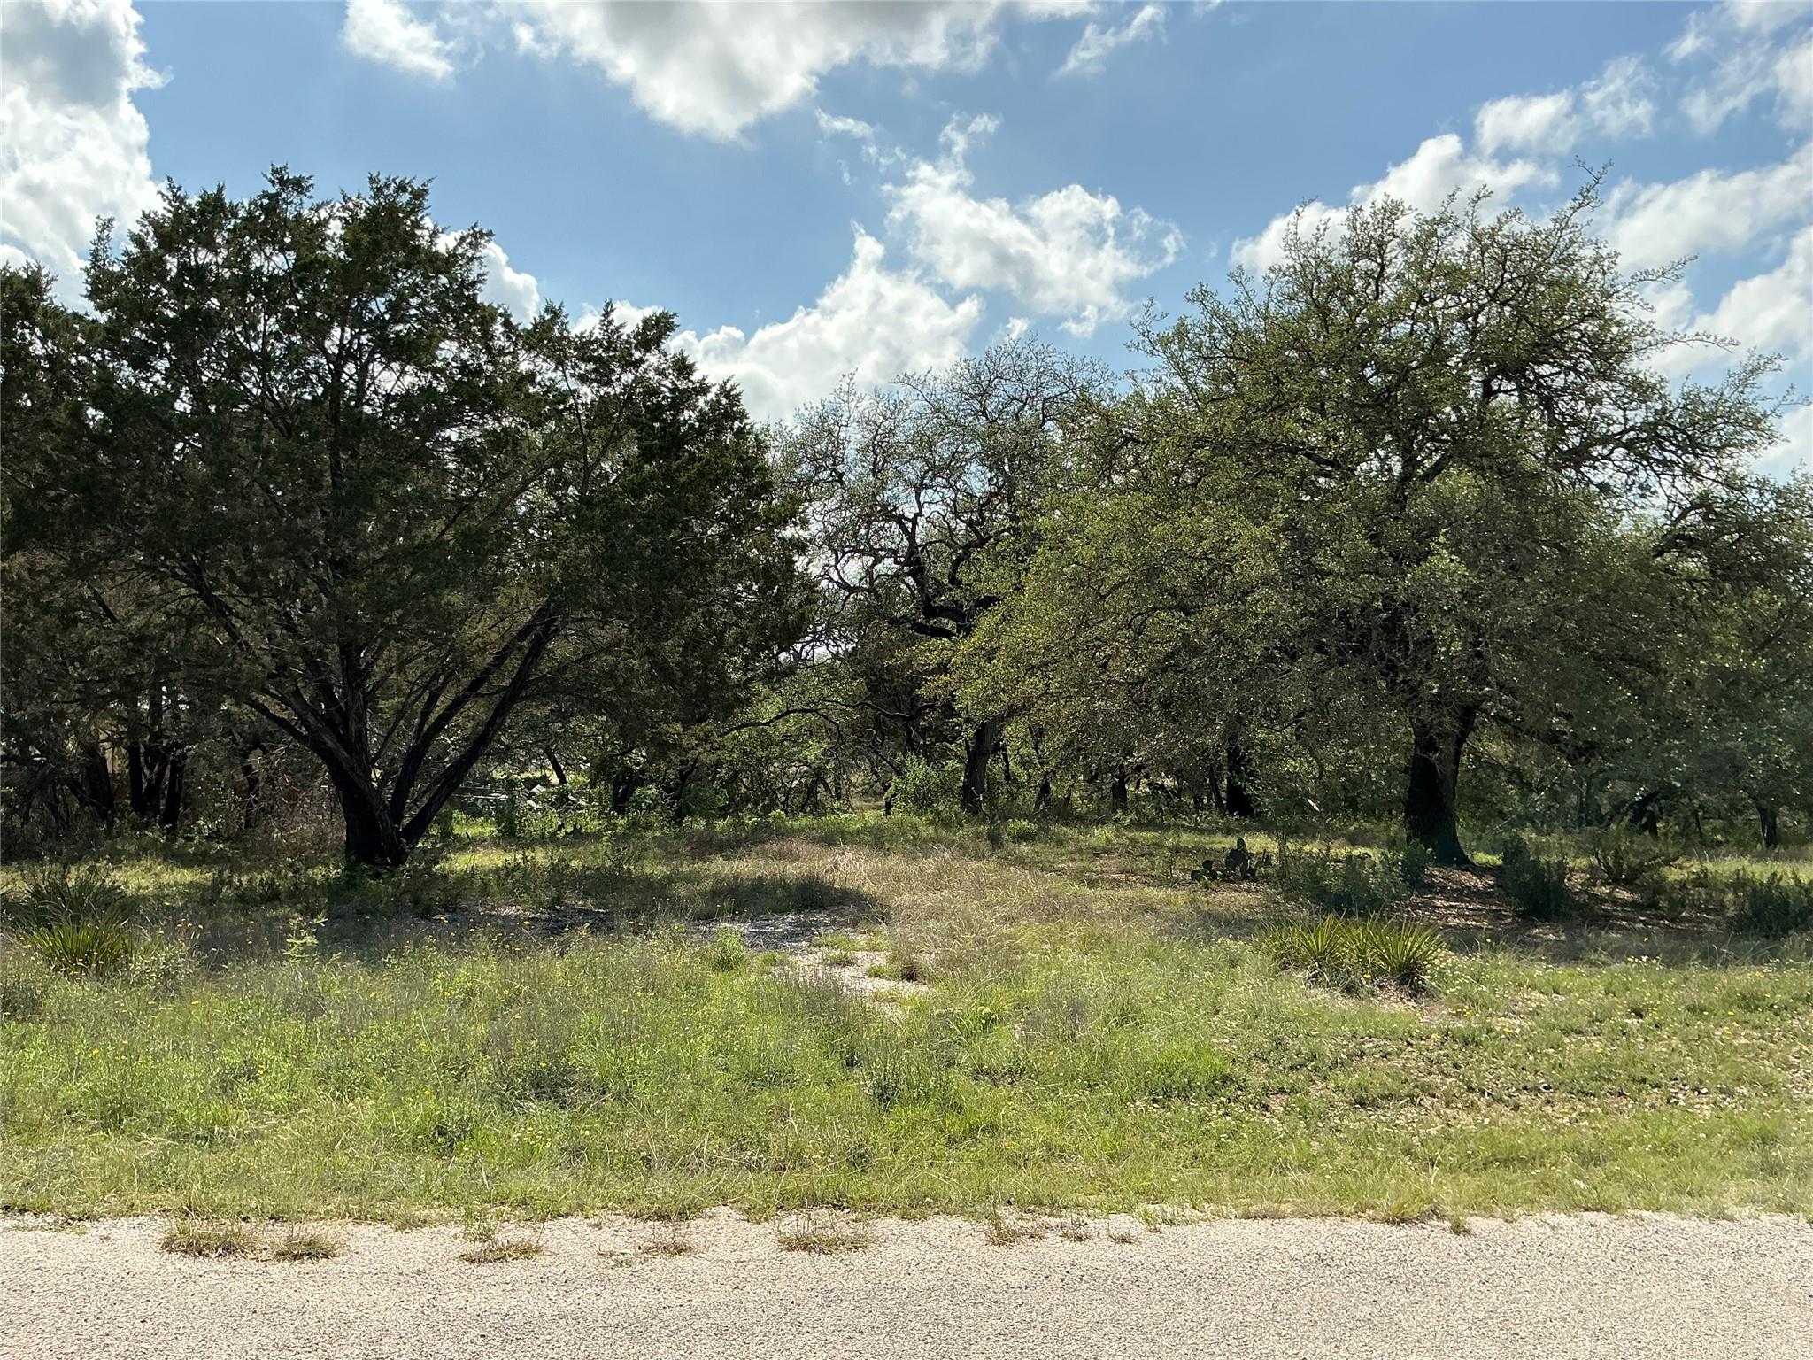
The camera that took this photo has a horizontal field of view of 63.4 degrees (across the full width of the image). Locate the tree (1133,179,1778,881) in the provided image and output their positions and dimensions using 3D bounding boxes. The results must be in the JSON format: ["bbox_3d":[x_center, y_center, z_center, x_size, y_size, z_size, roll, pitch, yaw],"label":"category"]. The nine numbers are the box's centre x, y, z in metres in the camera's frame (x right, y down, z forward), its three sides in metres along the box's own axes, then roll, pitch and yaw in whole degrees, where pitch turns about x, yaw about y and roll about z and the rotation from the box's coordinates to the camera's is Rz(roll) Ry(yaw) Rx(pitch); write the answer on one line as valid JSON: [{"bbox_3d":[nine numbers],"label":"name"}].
[{"bbox_3d":[6.754,-1.938,18.000,8.000,8.300,7.300,0,-2,0],"label":"tree"}]

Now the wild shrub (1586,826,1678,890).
[{"bbox_3d":[7.524,1.850,15.200,0.940,0.660,0.850,0,-2,0],"label":"wild shrub"}]

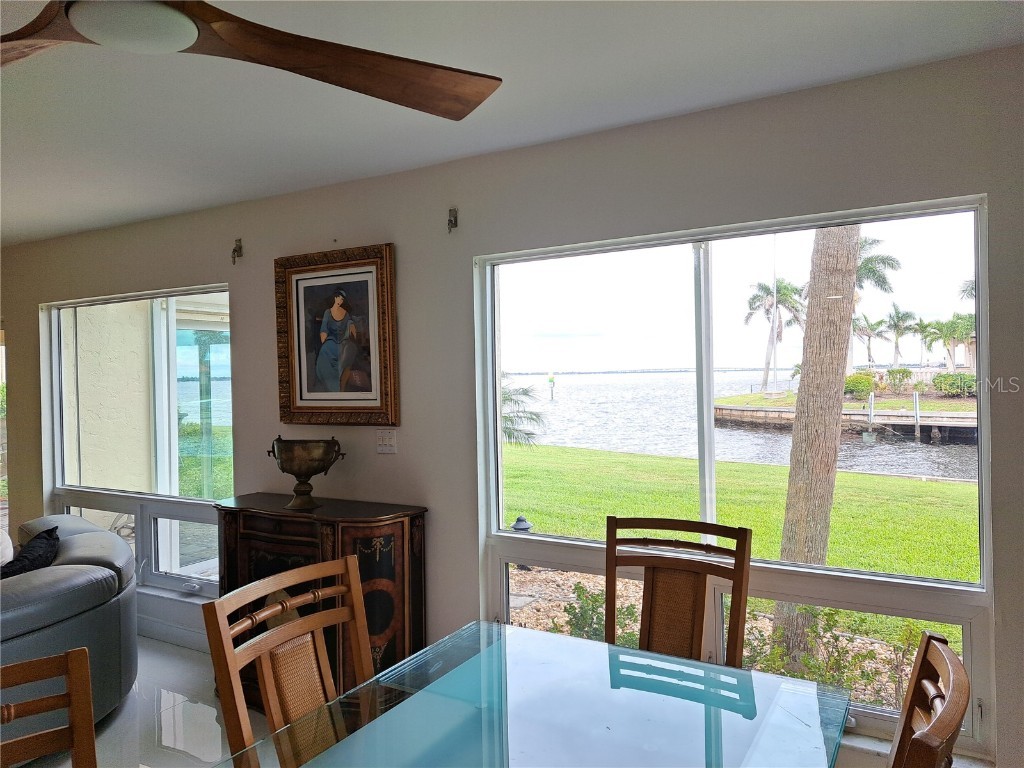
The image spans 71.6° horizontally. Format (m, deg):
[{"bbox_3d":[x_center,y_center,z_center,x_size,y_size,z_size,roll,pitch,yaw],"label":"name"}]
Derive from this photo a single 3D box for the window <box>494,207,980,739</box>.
[{"bbox_3d":[0.688,0.320,2.675,1.830,1.755,0.100,-1,1,29],"label":"window"}]

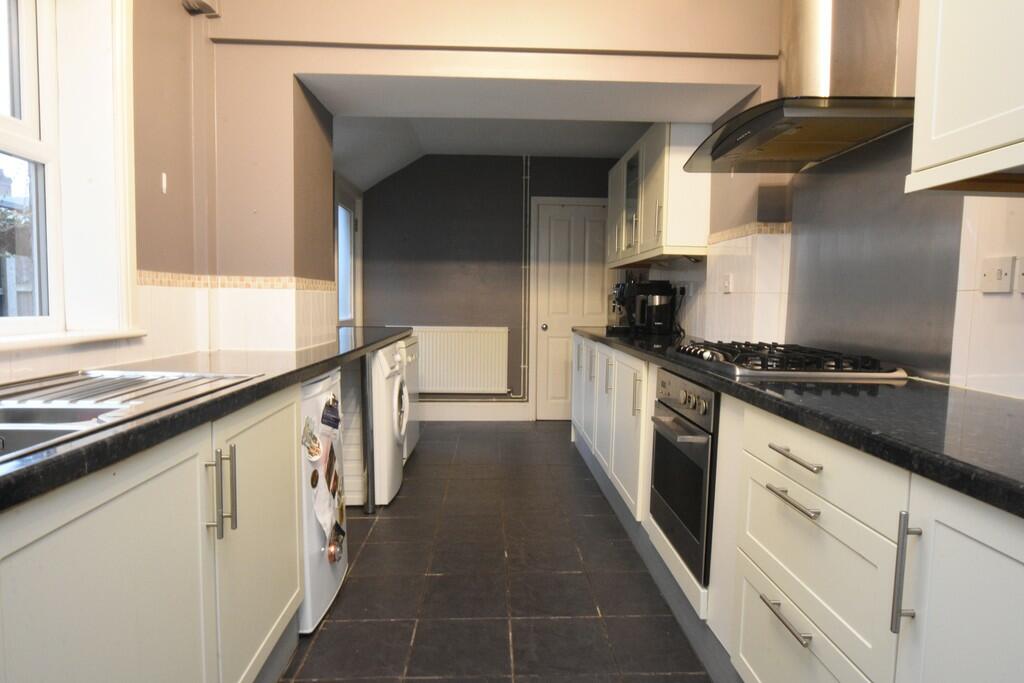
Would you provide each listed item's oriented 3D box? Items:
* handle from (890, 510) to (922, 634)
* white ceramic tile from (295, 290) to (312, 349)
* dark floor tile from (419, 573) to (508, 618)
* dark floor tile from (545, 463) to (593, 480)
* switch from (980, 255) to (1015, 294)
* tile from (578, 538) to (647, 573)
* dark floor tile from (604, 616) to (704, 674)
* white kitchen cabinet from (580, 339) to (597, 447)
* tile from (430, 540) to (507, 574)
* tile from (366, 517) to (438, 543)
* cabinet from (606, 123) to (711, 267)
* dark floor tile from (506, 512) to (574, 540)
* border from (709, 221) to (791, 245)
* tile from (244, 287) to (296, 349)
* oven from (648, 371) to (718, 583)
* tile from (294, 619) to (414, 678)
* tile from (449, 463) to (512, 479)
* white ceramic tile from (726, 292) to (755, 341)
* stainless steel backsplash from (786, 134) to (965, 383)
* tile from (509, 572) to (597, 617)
[{"bbox_3d":[0.624,0.364,0.853,0.038,0.195,0.014,0,4,-2],"label":"handle"},{"bbox_3d":[-0.894,-0.096,2.318,0.010,0.247,0.189,0,4,-2],"label":"white ceramic tile"},{"bbox_3d":[-0.181,0.992,2.111,0.330,0.010,0.320,0,5,-2],"label":"dark floor tile"},{"bbox_3d":[0.407,0.875,3.621,0.304,0.010,0.313,0,5,-2],"label":"dark floor tile"},{"bbox_3d":[1.232,-0.169,1.368,0.012,0.087,0.080,0,5,-2],"label":"switch"},{"bbox_3d":[0.452,0.976,2.431,0.281,0.010,0.298,0,5,-2],"label":"tile"},{"bbox_3d":[0.478,1.016,1.819,0.284,0.010,0.305,0,4,-2],"label":"dark floor tile"},{"bbox_3d":[0.784,0.327,3.542,0.570,0.704,0.491,0,5,-2],"label":"white kitchen cabinet"},{"bbox_3d":[-0.193,0.966,2.402,0.331,0.010,0.311,0,4,-2],"label":"tile"},{"bbox_3d":[-0.535,0.941,2.701,0.330,0.010,0.294,0,5,-2],"label":"tile"},{"bbox_3d":[0.910,-0.863,3.439,0.310,0.735,1.324,0,4,-2],"label":"cabinet"},{"bbox_3d":[0.132,0.949,2.716,0.336,0.010,0.298,0,5,-2],"label":"dark floor tile"},{"bbox_3d":[1.143,-0.512,2.620,0.174,0.050,0.440,0,4,-2],"label":"border"},{"bbox_3d":[-0.989,-0.090,2.224,0.204,0.253,0.010,0,4,-2],"label":"tile"},{"bbox_3d":[0.834,0.424,1.897,0.565,0.601,0.555,0,4,-2],"label":"oven"},{"bbox_3d":[-0.497,1.010,1.777,0.331,0.010,0.305,0,4,-2],"label":"tile"},{"bbox_3d":[-0.231,0.875,3.615,0.357,0.010,0.305,0,4,-2],"label":"tile"},{"bbox_3d":[1.062,-0.094,2.529,0.008,0.264,0.275,0,5,-2],"label":"white ceramic tile"},{"bbox_3d":[1.213,-0.296,1.914,0.008,0.769,0.861,0,5,-2],"label":"stainless steel backsplash"},{"bbox_3d":[0.149,0.993,2.125,0.330,0.010,0.320,0,5,-2],"label":"tile"}]

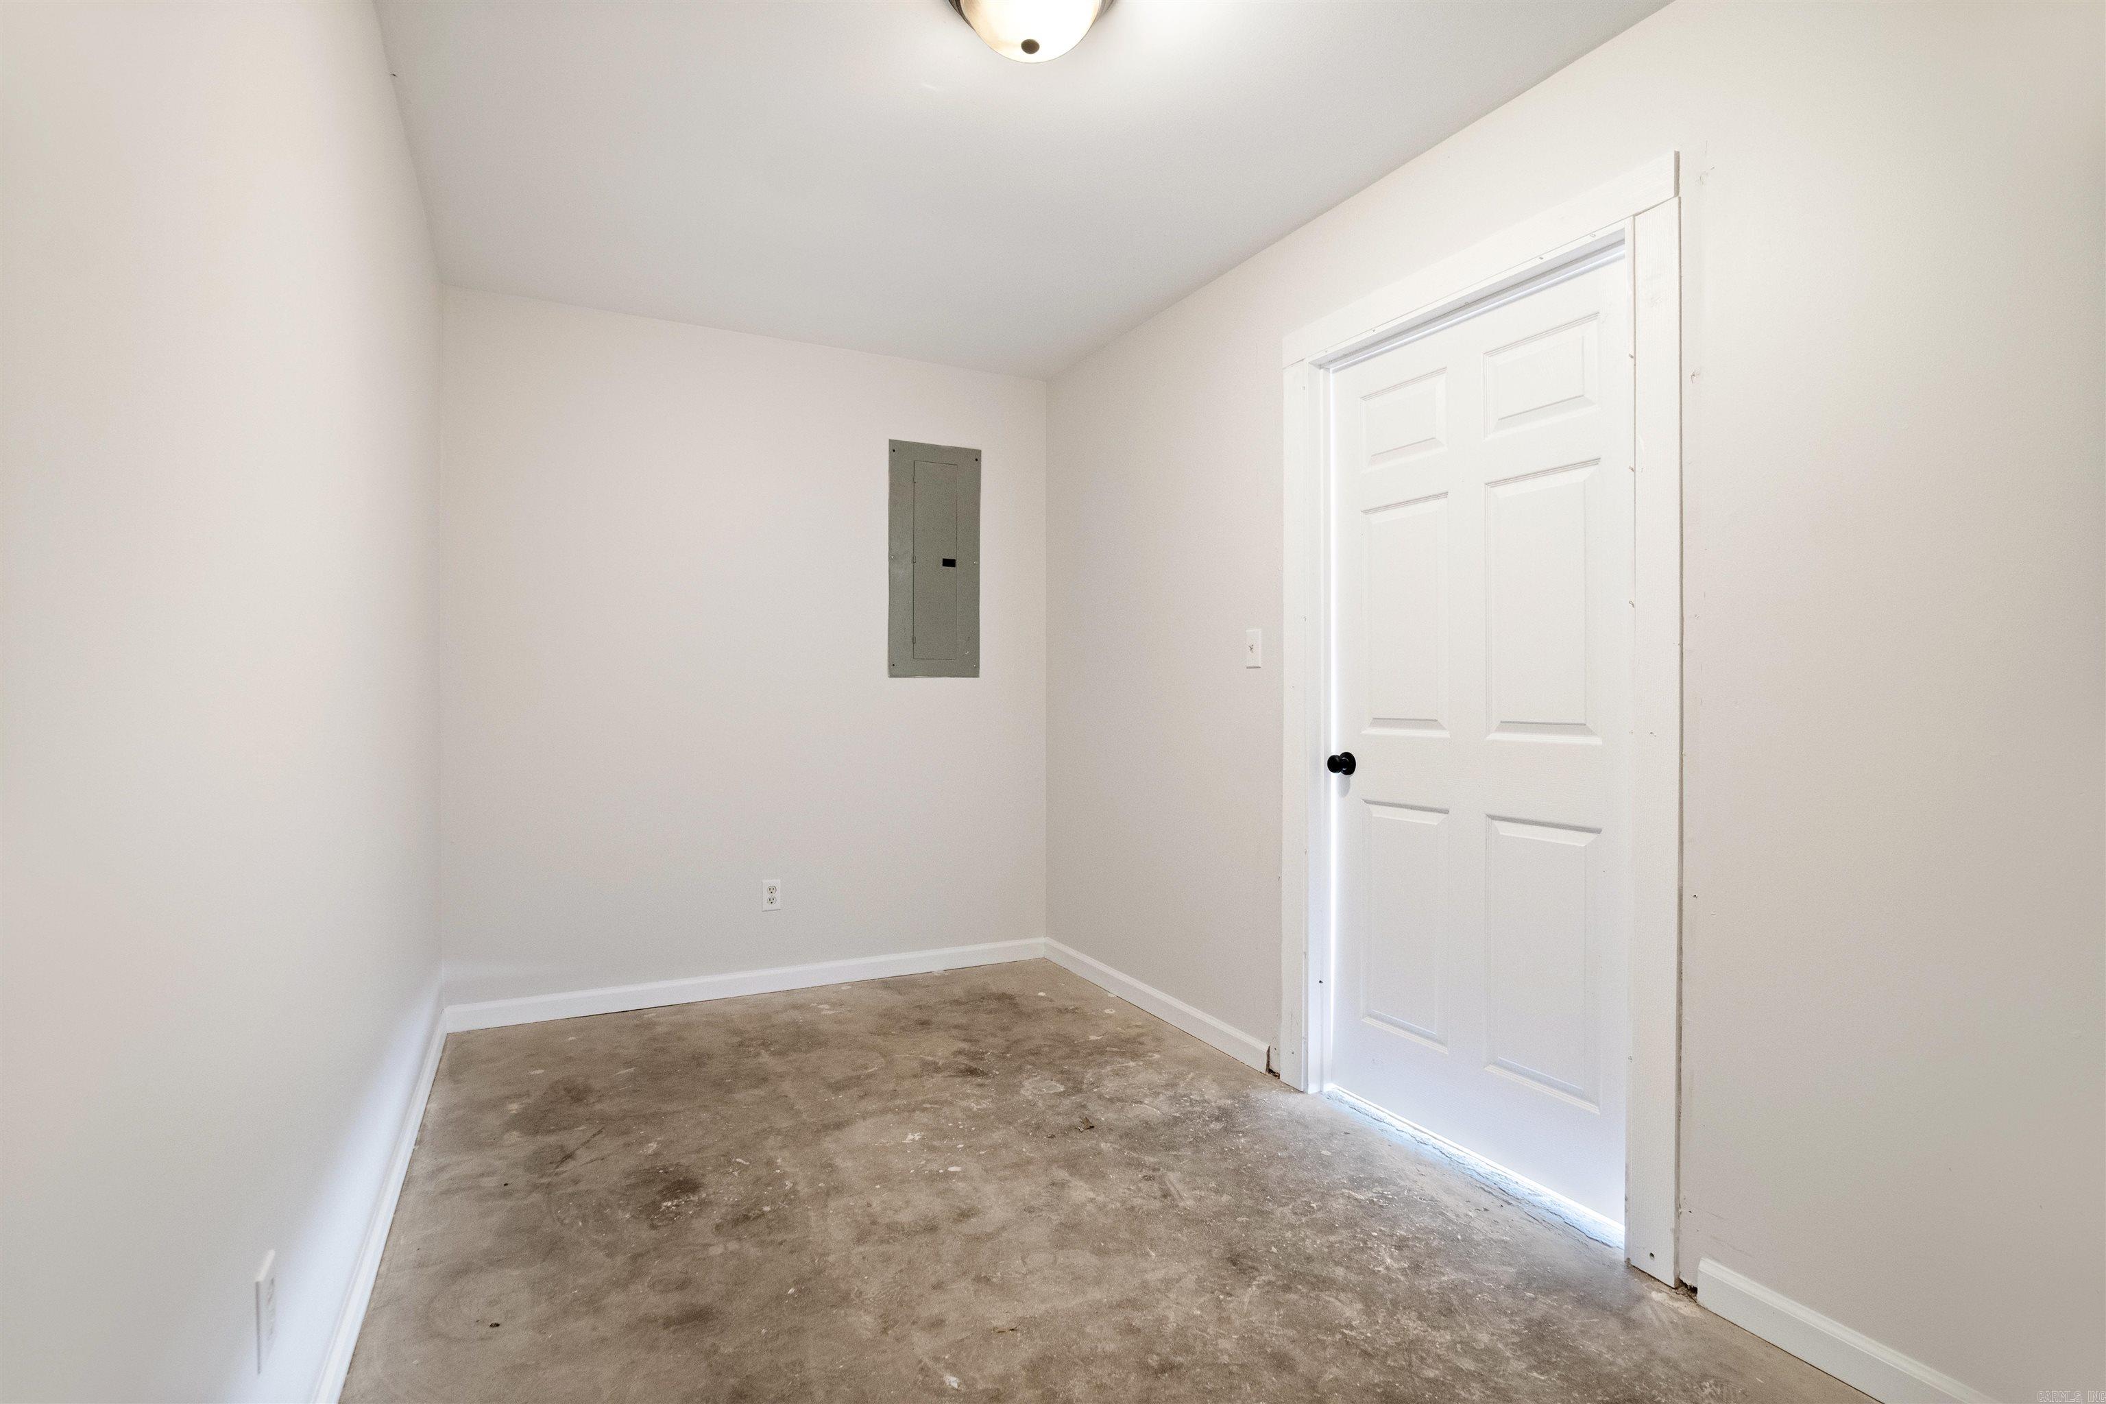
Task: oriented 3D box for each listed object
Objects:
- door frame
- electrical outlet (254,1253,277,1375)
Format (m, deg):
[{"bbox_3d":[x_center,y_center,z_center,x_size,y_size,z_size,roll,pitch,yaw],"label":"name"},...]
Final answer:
[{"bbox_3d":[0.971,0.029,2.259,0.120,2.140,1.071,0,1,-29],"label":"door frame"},{"bbox_3d":[-0.965,0.750,1.149,0.009,0.114,0.070,0,1,-29],"label":"electrical outlet"}]

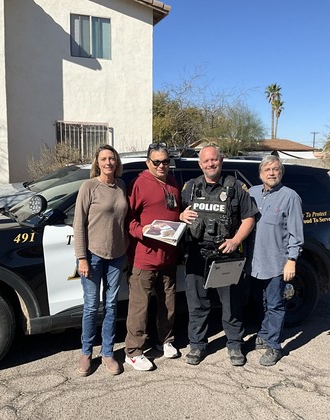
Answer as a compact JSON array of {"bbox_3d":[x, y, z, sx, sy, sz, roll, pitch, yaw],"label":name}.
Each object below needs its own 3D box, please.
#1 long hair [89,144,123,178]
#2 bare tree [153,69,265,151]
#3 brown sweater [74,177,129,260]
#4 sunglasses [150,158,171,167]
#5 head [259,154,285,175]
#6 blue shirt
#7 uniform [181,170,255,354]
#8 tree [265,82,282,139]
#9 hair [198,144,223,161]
[{"bbox_3d":[-0.455,-0.374,3.652,0.250,0.260,0.230,-1,5,-9],"label":"long hair"},{"bbox_3d":[1.371,-3.438,19.791,5.200,5.200,4.800,0,5,0],"label":"bare tree"},{"bbox_3d":[-0.503,0.067,3.717,0.420,0.630,0.270,-1,5,-9],"label":"brown sweater"},{"bbox_3d":[-0.035,-0.374,3.692,0.150,0.050,0.140,-1,5,-15],"label":"sunglasses"},{"bbox_3d":[0.885,-0.362,3.863,0.200,0.180,0.210,1,5,9],"label":"head"},{"bbox_3d":[0.922,0.171,3.915,0.460,0.770,0.300,1,5,14],"label":"blue shirt"},{"bbox_3d":[0.451,0.435,3.886,0.580,1.430,0.380,0,5,6],"label":"uniform"},{"bbox_3d":[17.785,-12.598,77.250,2.700,16.000,2.700,0,5,0],"label":"tree"},{"bbox_3d":[0.374,-0.466,3.835,0.190,0.130,0.210,1,5,7],"label":"hair"}]

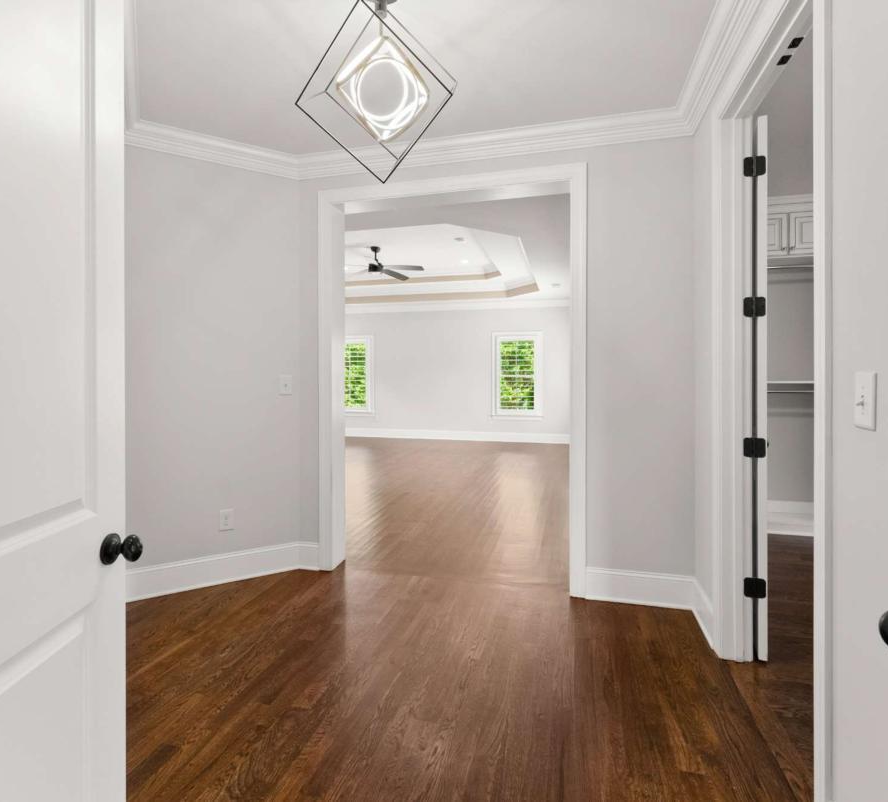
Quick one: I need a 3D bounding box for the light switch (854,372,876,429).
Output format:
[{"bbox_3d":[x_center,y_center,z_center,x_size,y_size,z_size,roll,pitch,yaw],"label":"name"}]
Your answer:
[{"bbox_3d":[0.961,-0.001,1.065,0.010,0.124,0.073,0,1,15],"label":"light switch"}]

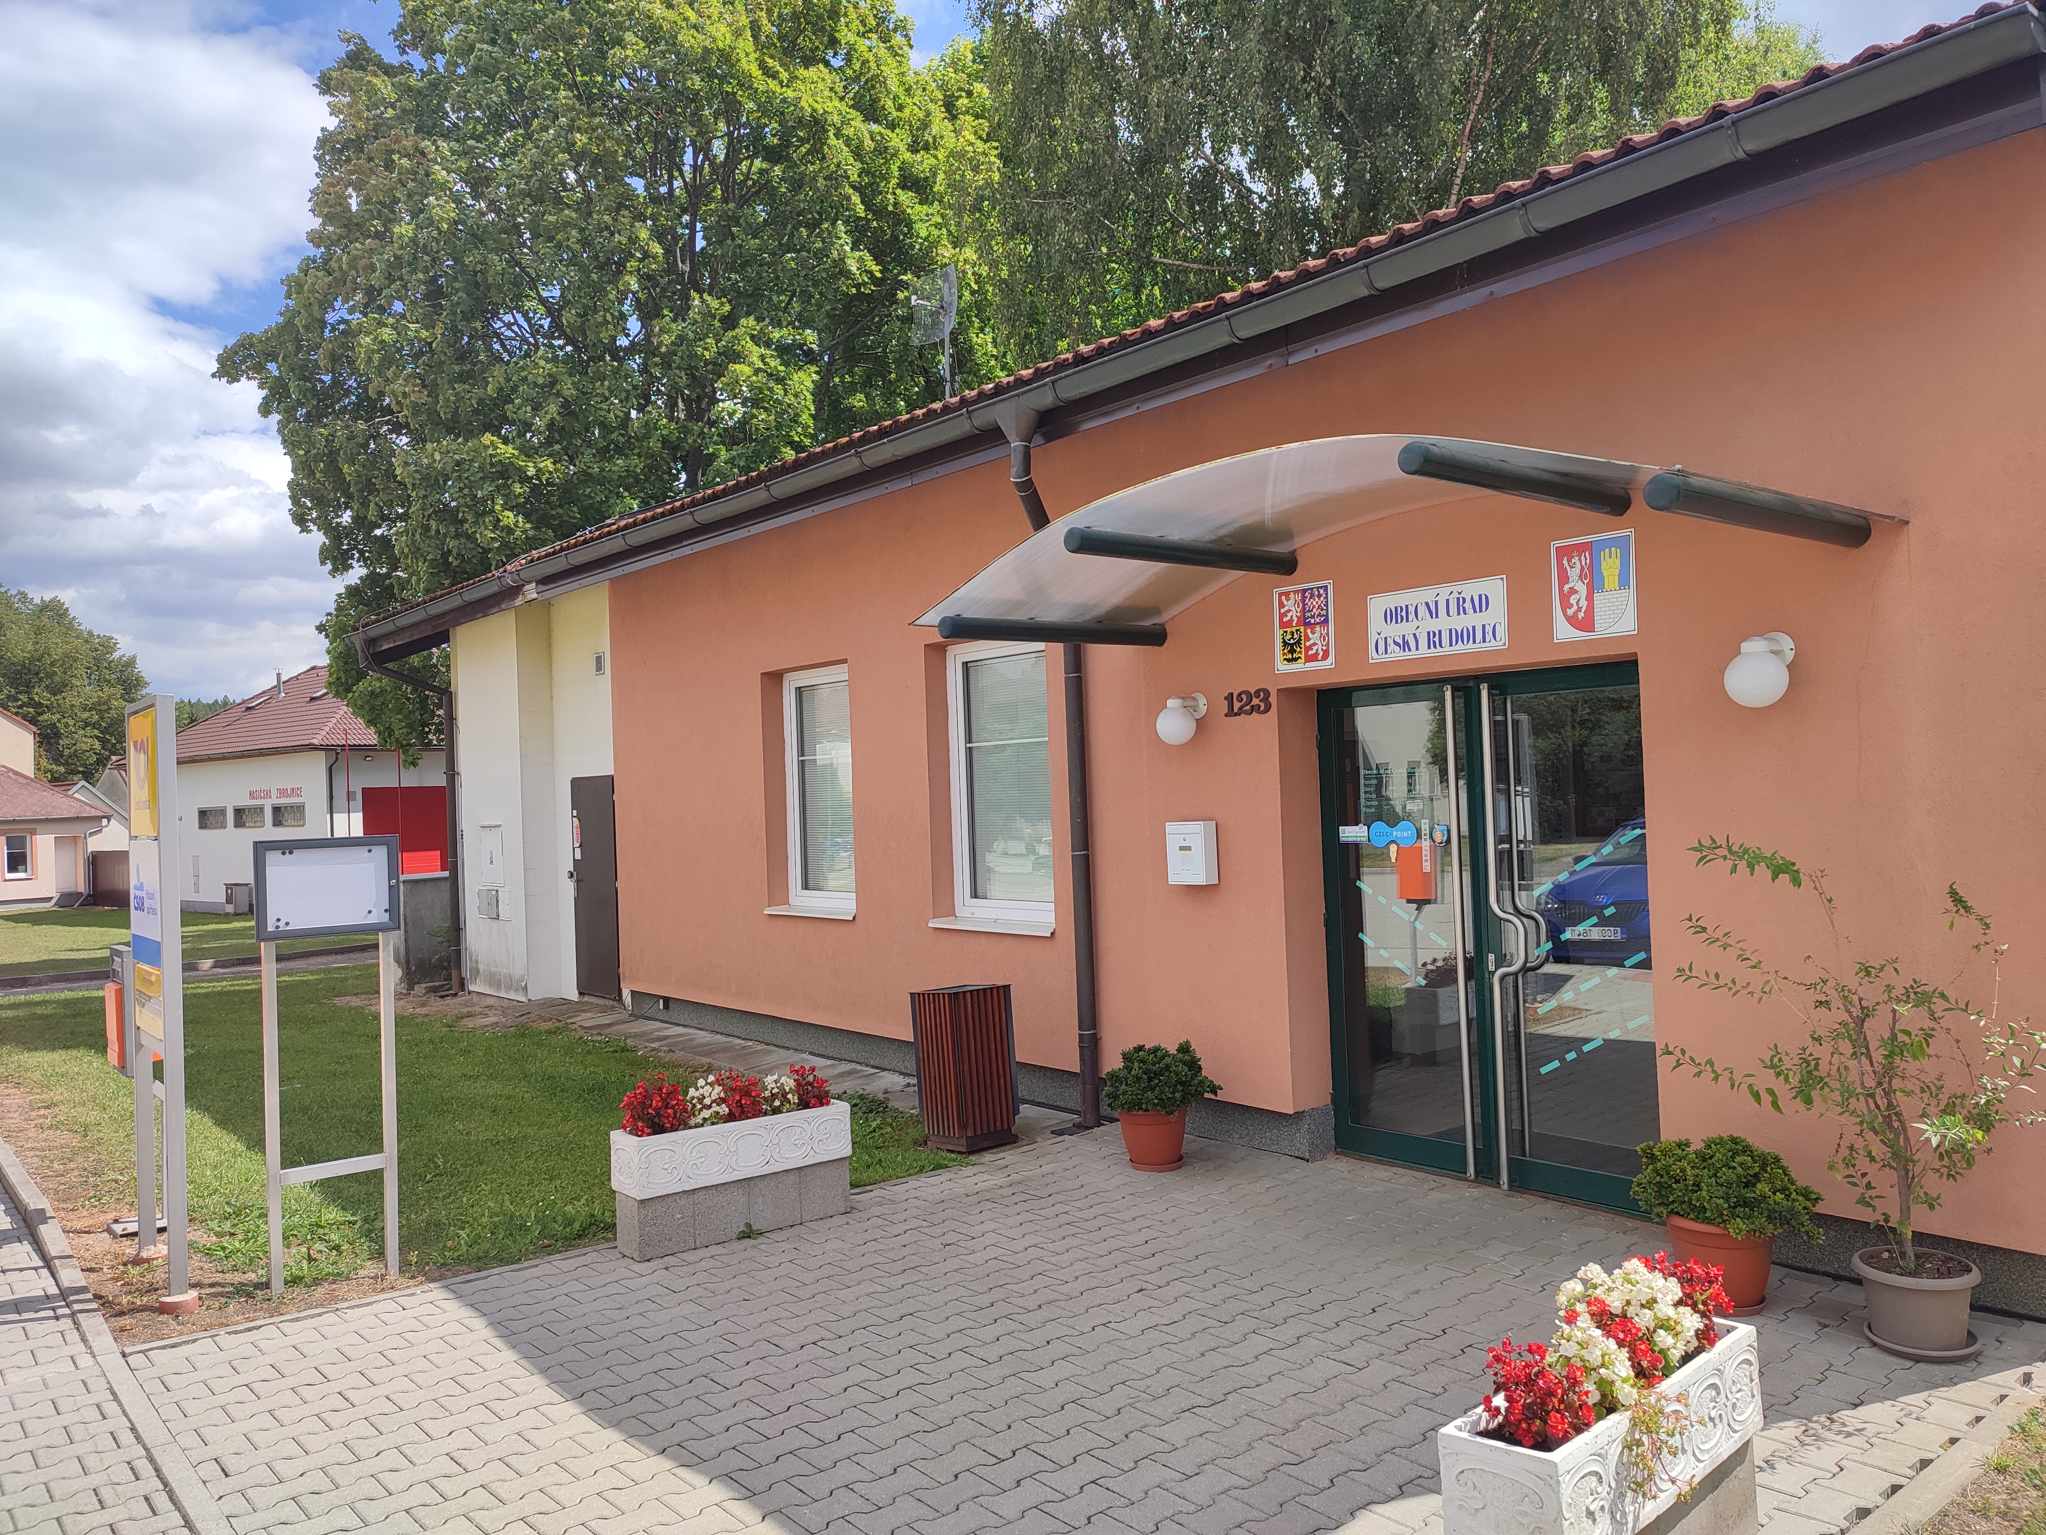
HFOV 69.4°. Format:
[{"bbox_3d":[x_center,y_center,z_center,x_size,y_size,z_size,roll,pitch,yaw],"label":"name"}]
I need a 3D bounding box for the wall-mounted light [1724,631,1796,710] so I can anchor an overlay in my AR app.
[{"bbox_3d":[2.623,-0.344,5.233,0.285,0.270,0.205,-1,-1,-39],"label":"wall-mounted light"}]

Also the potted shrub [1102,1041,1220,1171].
[{"bbox_3d":[0.655,1.622,7.123,0.513,0.584,0.541,-2,-1,0],"label":"potted shrub"}]

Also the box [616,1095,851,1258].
[{"bbox_3d":[-1.213,1.723,6.273,1.000,0.485,0.246,-1,-1,-39],"label":"box"}]

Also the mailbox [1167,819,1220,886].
[{"bbox_3d":[0.864,0.436,7.538,0.093,0.316,0.265,-1,-1,-39],"label":"mailbox"}]

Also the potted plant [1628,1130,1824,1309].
[{"bbox_3d":[2.378,1.536,5.029,0.606,0.550,0.633,-1,-1,-39],"label":"potted plant"}]

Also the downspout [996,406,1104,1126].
[{"bbox_3d":[0.168,0.011,8.037,0.460,3.910,0.270,-1,-1,-39],"label":"downspout"}]

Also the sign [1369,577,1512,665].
[{"bbox_3d":[1.794,-0.637,6.444,0.015,0.296,0.706,-1,-1,-39],"label":"sign"}]

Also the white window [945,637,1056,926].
[{"bbox_3d":[-0.061,0.065,9.091,0.099,1.740,1.173,-1,-1,-39],"label":"white window"}]

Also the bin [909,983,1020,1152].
[{"bbox_3d":[-0.300,1.565,7.822,0.383,0.806,0.388,-1,-1,-39],"label":"bin"}]

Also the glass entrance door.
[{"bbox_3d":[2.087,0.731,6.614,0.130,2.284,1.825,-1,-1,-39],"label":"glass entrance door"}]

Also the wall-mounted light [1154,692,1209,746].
[{"bbox_3d":[0.799,-0.246,7.476,0.273,0.273,0.204,-1,-1,-39],"label":"wall-mounted light"}]

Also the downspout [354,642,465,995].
[{"bbox_3d":[-6.843,0.417,16.332,0.249,3.918,3.083,-1,-1,-39],"label":"downspout"}]

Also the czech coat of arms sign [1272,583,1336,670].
[{"bbox_3d":[1.331,-0.664,7.020,0.020,0.404,0.356,-1,-1,-39],"label":"czech coat of arms sign"}]

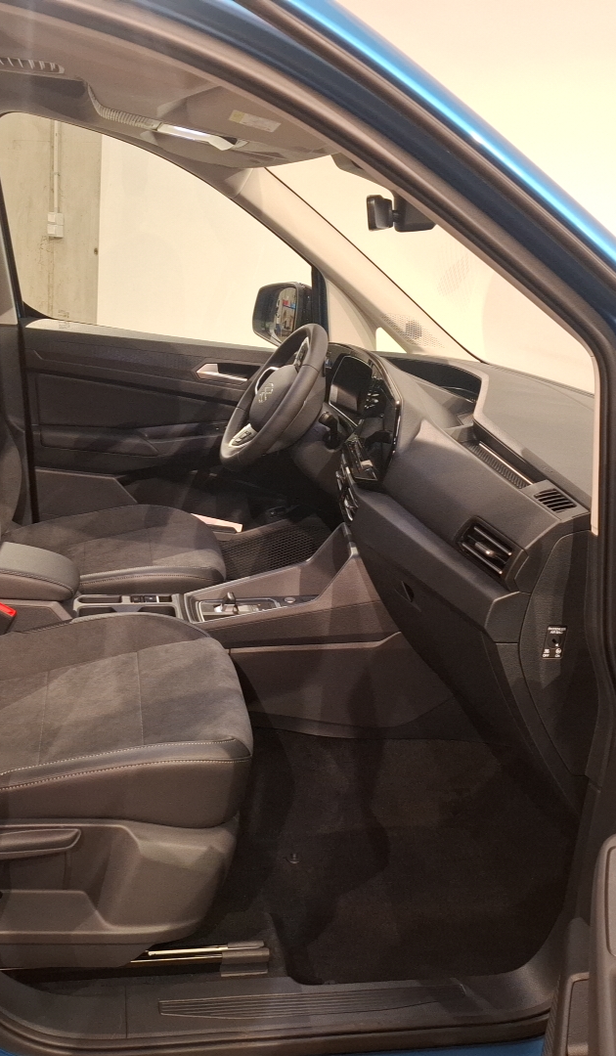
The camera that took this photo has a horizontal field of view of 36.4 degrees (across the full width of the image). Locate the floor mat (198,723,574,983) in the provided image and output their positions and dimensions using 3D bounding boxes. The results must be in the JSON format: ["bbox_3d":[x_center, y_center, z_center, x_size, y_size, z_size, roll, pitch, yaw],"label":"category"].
[{"bbox_3d":[0.147,0.523,1.546,0.670,0.090,0.520,3,16,-11],"label":"floor mat"}]

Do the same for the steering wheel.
[{"bbox_3d":[-0.052,-0.272,2.062,0.110,0.370,0.370,32,8,-19],"label":"steering wheel"}]

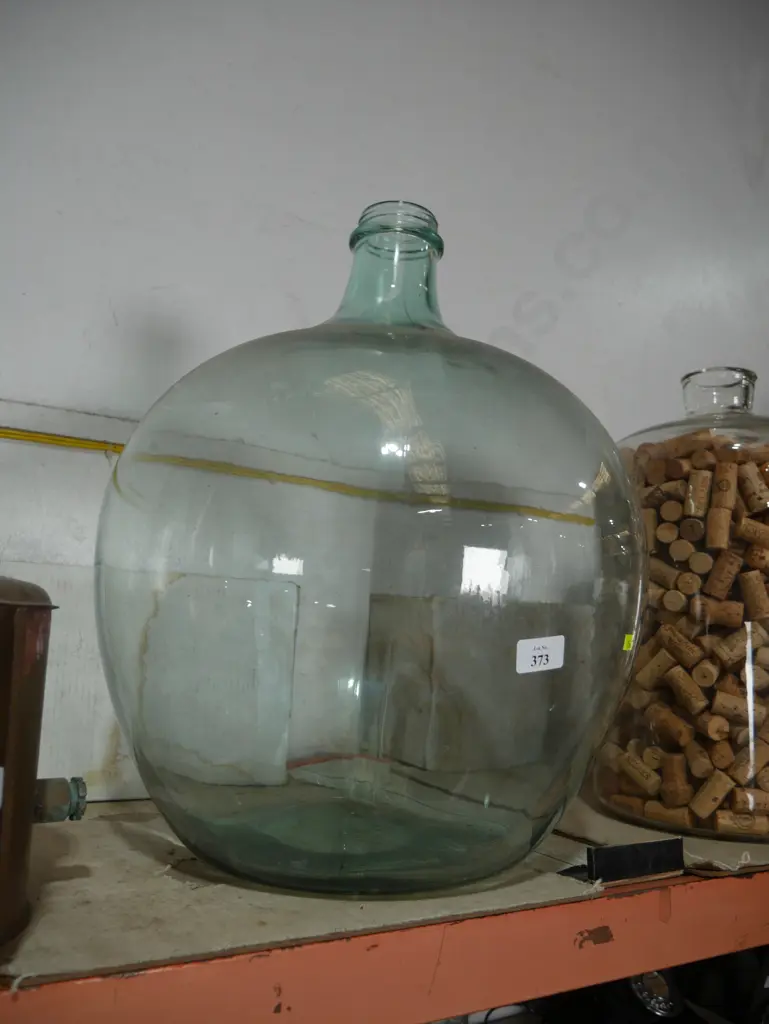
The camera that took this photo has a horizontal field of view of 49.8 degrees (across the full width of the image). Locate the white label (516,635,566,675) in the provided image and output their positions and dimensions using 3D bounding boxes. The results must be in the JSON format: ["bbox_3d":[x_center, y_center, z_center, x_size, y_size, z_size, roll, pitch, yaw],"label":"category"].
[{"bbox_3d":[0.097,0.089,0.517,0.038,0.021,0.002,-4,8,-30],"label":"white label"}]

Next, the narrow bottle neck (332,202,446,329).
[{"bbox_3d":[0.009,-0.211,0.729,0.098,0.095,0.098,4,-5,-1],"label":"narrow bottle neck"}]

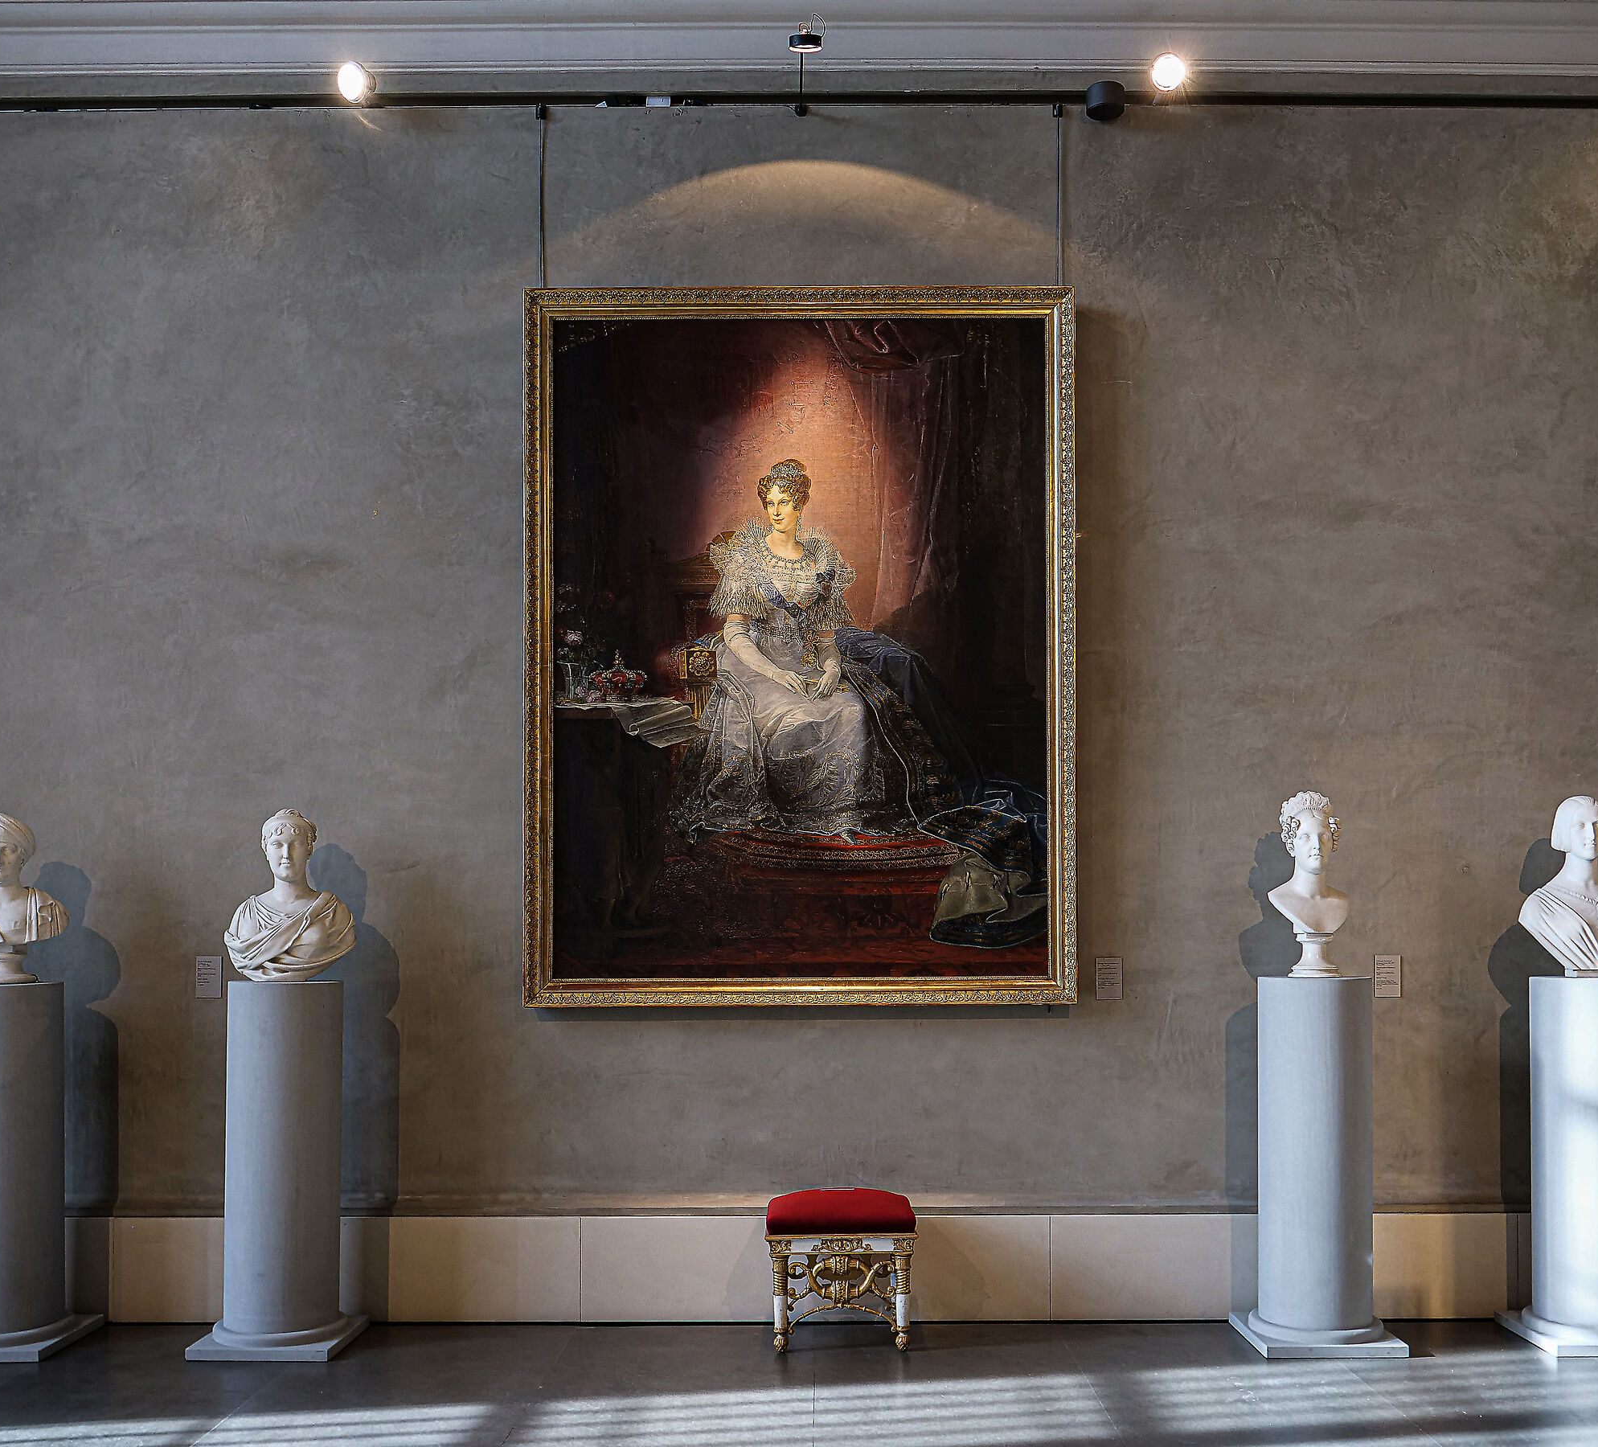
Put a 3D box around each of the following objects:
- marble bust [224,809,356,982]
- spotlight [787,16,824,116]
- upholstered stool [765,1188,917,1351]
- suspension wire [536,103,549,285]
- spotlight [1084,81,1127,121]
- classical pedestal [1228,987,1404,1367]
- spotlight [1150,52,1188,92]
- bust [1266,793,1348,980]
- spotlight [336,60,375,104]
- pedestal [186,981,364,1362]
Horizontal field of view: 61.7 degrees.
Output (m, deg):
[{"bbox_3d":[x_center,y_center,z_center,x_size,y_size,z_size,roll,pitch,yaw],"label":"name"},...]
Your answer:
[{"bbox_3d":[-1.772,0.601,4.660,0.435,0.595,0.270,0,-4,-6],"label":"marble bust"},{"bbox_3d":[0.020,-2.240,4.560,0.120,0.210,0.330,0,-1,0],"label":"spotlight"},{"bbox_3d":[0.146,1.881,4.630,0.500,0.490,0.350,0,-4,0],"label":"upholstered stool"},{"bbox_3d":[-0.895,-1.840,4.660,0.025,0.650,0.025,0,-1,0],"label":"suspension wire"},{"bbox_3d":[1.105,-2.243,4.820,0.135,0.085,0.135,0,-6,0],"label":"spotlight"},{"bbox_3d":[1.791,1.508,4.640,0.455,1.200,0.430,0,-4,0],"label":"classical pedestal"},{"bbox_3d":[1.325,-2.329,4.780,0.128,0.128,0.110,-1,23,13],"label":"spotlight"},{"bbox_3d":[1.678,0.530,4.400,0.265,0.620,0.240,0,-1,-3],"label":"bust"},{"bbox_3d":[-1.495,-2.165,4.520,0.120,0.120,0.090,-1,11,35],"label":"spotlight"},{"bbox_3d":[-1.696,1.450,4.400,0.425,1.165,0.425,0,-1,0],"label":"pedestal"}]

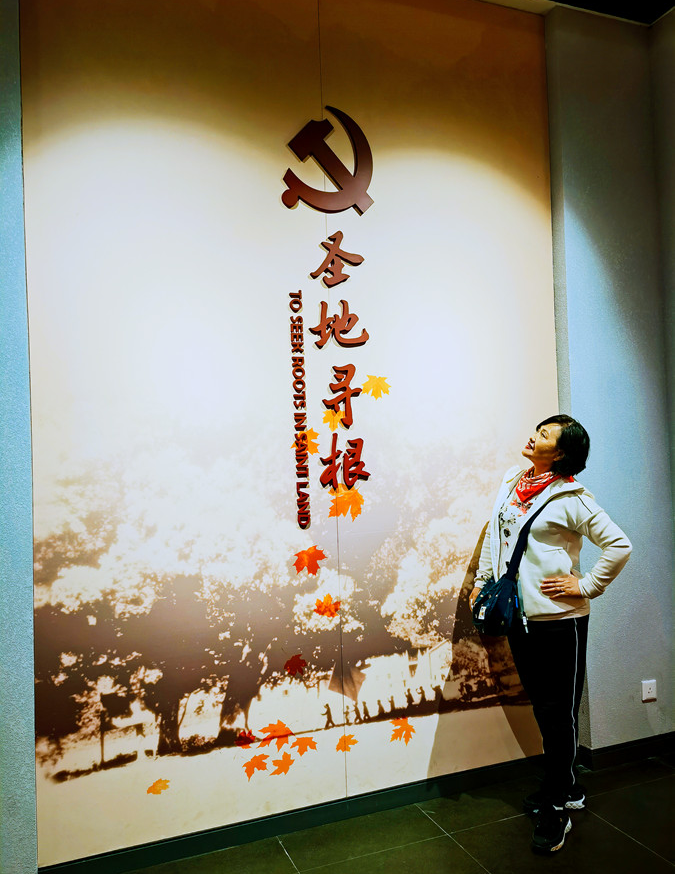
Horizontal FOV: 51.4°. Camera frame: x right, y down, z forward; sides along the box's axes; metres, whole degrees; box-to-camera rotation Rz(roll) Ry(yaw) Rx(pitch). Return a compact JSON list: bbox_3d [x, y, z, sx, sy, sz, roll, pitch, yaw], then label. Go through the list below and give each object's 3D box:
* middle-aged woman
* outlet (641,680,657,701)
[{"bbox_3d":[0.809,0.708,2.719,0.490,1.580,0.530,-1,-2,-25],"label":"middle-aged woman"},{"bbox_3d":[1.459,1.186,3.283,0.086,0.086,0.015,-1,-2,-21],"label":"outlet"}]

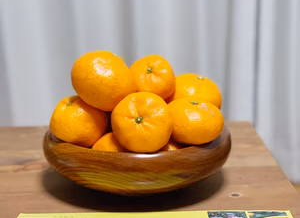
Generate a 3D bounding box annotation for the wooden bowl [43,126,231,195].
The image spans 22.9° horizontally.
[{"bbox_3d":[-0.015,0.052,0.922,0.233,0.067,0.233,-1,15,0],"label":"wooden bowl"}]

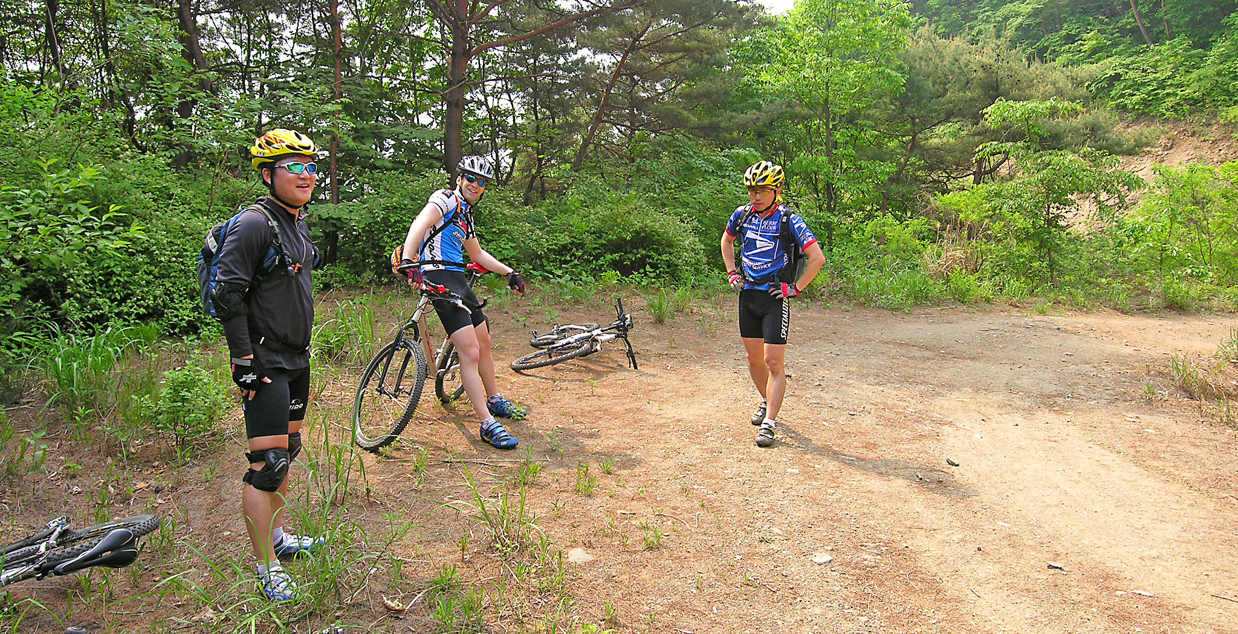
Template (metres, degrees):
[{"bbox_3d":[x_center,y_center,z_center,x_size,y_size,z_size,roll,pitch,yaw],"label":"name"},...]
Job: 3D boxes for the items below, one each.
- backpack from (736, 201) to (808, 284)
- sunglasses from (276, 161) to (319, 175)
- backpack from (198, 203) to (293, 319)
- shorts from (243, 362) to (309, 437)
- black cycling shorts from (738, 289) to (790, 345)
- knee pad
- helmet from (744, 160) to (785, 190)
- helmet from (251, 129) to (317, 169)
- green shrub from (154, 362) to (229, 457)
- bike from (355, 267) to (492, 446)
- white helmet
[{"bbox_3d":[0.957,-0.456,5.360,0.320,0.480,0.280,5,10,31],"label":"backpack"},{"bbox_3d":[-1.210,-0.557,3.220,0.140,0.050,0.145,4,9,24],"label":"sunglasses"},{"bbox_3d":[-1.404,-0.214,3.310,0.310,0.450,0.320,2,9,15],"label":"backpack"},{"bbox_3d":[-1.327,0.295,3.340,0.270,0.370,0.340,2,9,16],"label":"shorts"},{"bbox_3d":[0.900,-0.015,5.310,0.330,0.370,0.260,5,9,29],"label":"black cycling shorts"},{"bbox_3d":[-1.339,0.580,3.260,0.150,0.180,0.140,2,9,15],"label":"knee pad"},{"bbox_3d":[0.882,-0.865,5.220,0.210,0.165,0.280,6,22,36],"label":"helmet"},{"bbox_3d":[-1.267,-0.633,3.250,0.280,0.160,0.210,4,9,24],"label":"helmet"},{"bbox_3d":[-2.407,0.516,4.850,0.440,0.550,0.440,-3,9,-20],"label":"green shrub"},{"bbox_3d":[-1.141,0.190,5.286,0.600,1.000,1.700,19,12,9],"label":"bike"},{"bbox_3d":[-0.871,-0.903,5.240,0.210,0.160,0.280,5,11,-41],"label":"white helmet"}]

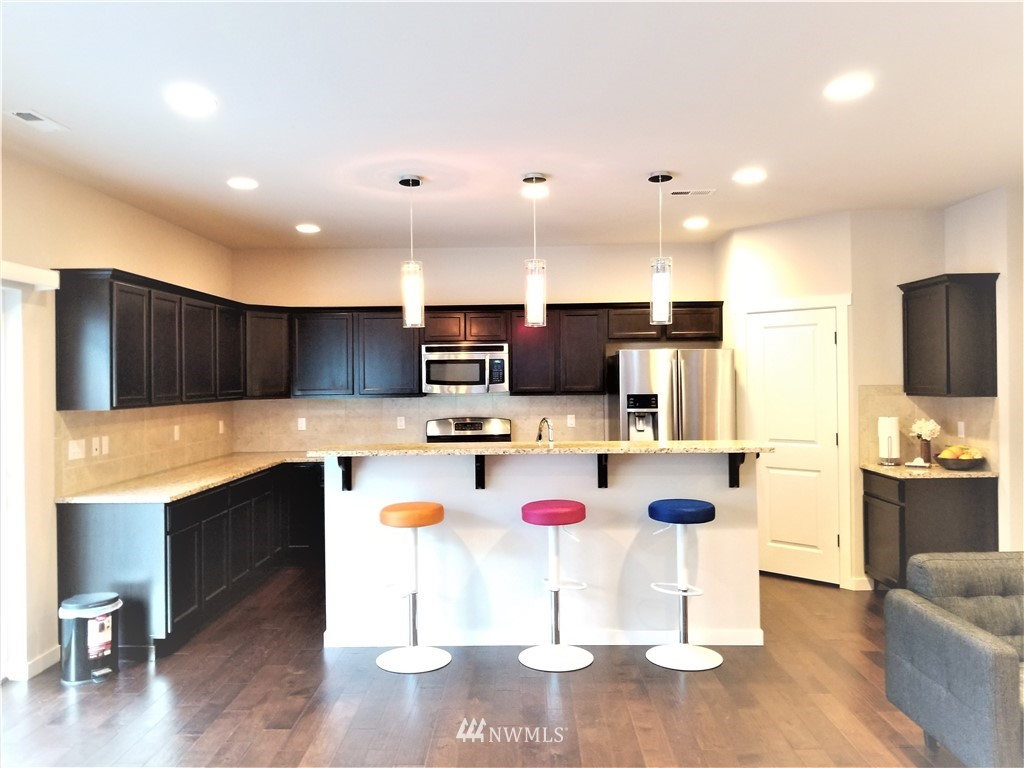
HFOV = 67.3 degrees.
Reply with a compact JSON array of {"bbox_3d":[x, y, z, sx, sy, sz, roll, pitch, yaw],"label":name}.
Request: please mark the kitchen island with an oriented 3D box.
[{"bbox_3d":[0.171,0.940,4.713,2.570,1.169,0.980,-1,0,1],"label":"kitchen island"}]

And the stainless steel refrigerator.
[{"bbox_3d":[1.319,0.617,6.438,0.905,1.773,0.850,-1,0,1],"label":"stainless steel refrigerator"}]

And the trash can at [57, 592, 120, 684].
[{"bbox_3d":[-2.236,1.348,4.083,0.235,0.410,0.280,0,0,42],"label":"trash can"}]

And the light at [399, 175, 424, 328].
[{"bbox_3d":[-0.580,-0.769,4.516,0.133,0.880,0.133,-1,0,1],"label":"light"}]

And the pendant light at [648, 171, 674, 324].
[{"bbox_3d":[0.870,-0.791,4.483,0.140,0.888,0.140,-1,0,1],"label":"pendant light"}]

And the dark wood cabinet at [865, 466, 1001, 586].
[{"bbox_3d":[2.825,1.043,5.231,0.615,0.880,0.570,-1,0,1],"label":"dark wood cabinet"}]

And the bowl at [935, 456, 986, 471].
[{"bbox_3d":[2.970,0.534,5.112,0.290,0.086,0.290,-1,0,1],"label":"bowl"}]

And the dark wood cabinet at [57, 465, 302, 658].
[{"bbox_3d":[-2.209,1.099,5.519,0.630,0.875,2.430,-1,0,1],"label":"dark wood cabinet"}]

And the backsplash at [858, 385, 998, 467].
[{"bbox_3d":[2.810,0.303,5.249,0.630,0.550,0.570,-1,0,1],"label":"backsplash"}]

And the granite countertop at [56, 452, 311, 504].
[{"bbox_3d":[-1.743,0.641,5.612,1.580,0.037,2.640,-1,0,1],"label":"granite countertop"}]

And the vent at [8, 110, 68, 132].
[{"bbox_3d":[-2.141,-1.181,3.485,0.145,0.020,0.290,-1,0,1],"label":"vent"}]

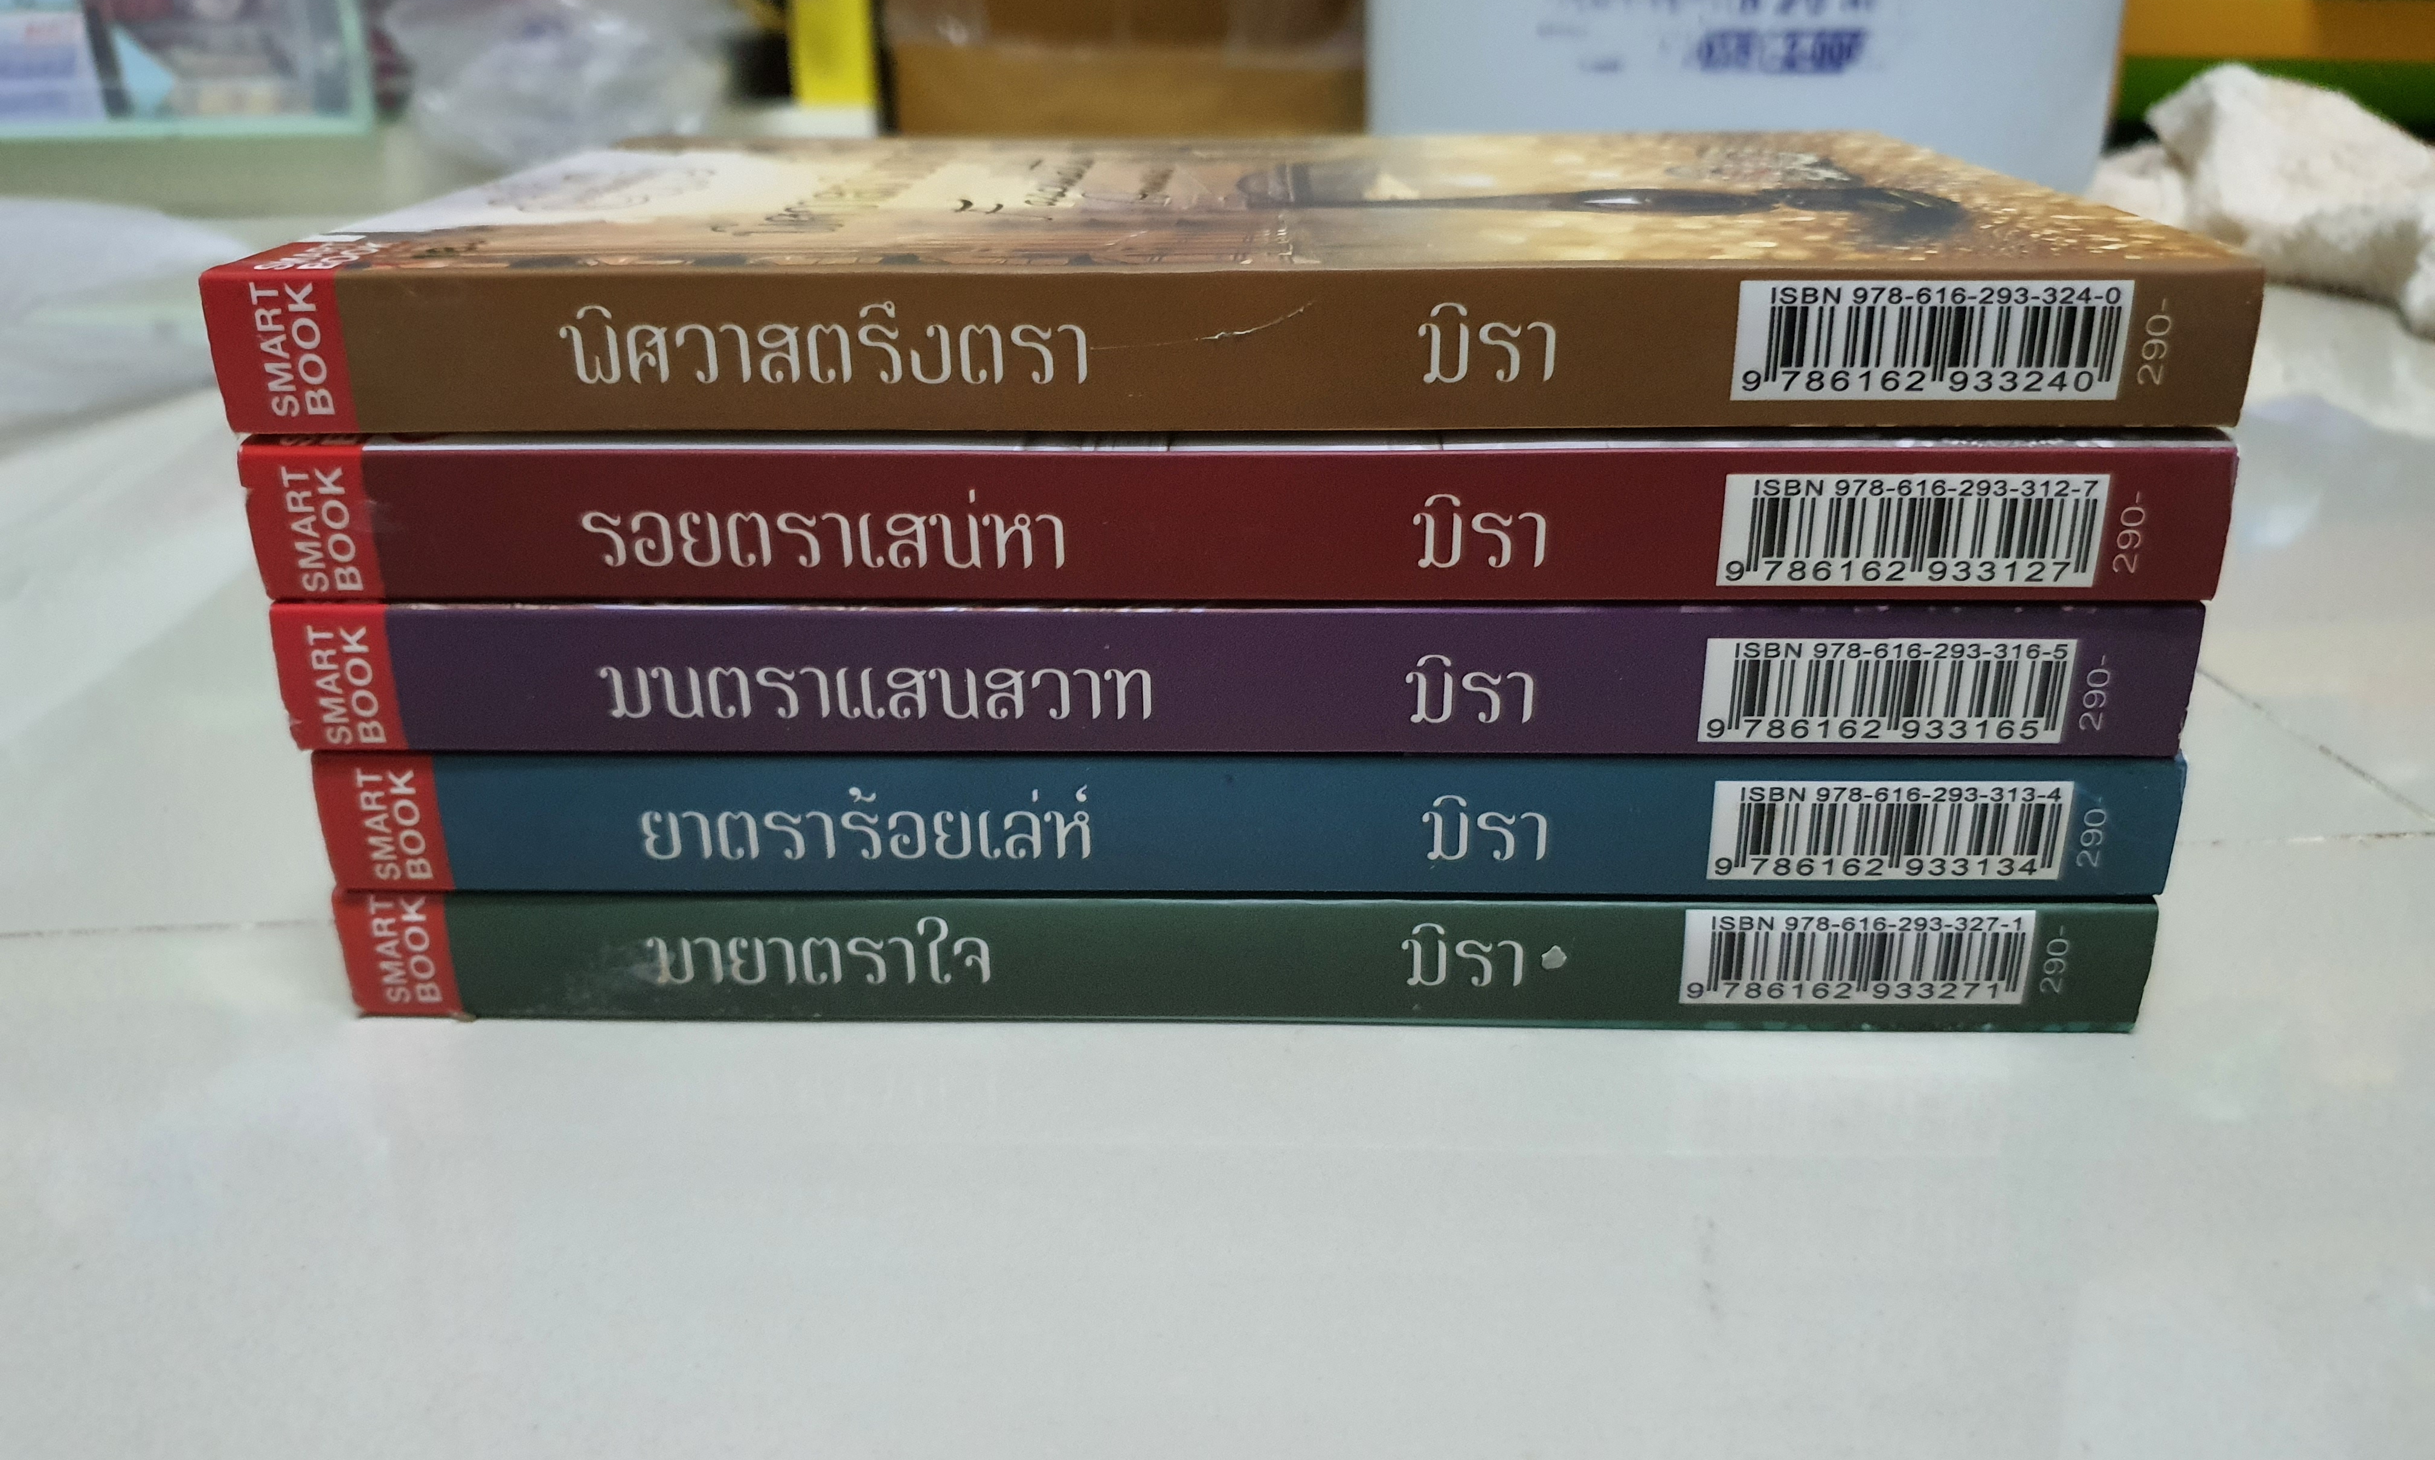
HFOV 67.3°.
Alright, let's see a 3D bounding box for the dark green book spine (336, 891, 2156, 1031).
[{"bbox_3d":[0.004,0.000,0.265,0.202,0.016,0.130,0,24,2],"label":"dark green book spine"}]

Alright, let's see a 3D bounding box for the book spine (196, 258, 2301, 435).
[{"bbox_3d":[0.002,-0.064,0.242,0.202,0.016,0.130,0,24,2],"label":"book spine"}]

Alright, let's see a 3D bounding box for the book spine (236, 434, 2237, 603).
[{"bbox_3d":[0.003,-0.047,0.247,0.202,0.016,0.130,0,24,2],"label":"book spine"}]

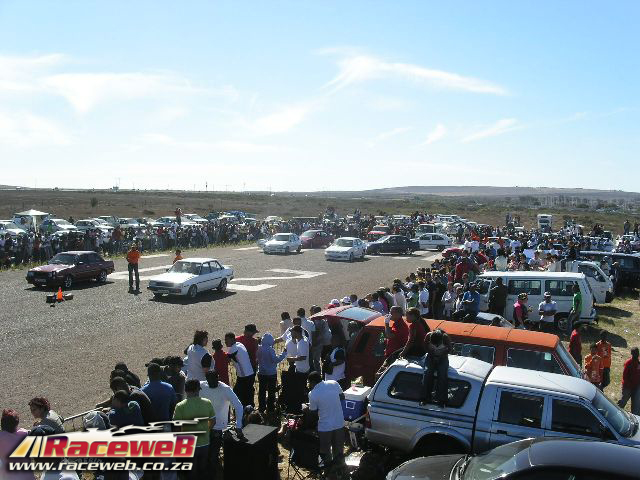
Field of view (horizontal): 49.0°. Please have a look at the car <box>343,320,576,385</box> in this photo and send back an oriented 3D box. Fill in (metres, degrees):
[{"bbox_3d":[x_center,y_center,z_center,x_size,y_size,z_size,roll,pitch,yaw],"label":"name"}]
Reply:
[{"bbox_3d":[2.981,2.787,14.016,4.500,1.930,1.800,5,5,22],"label":"car"}]

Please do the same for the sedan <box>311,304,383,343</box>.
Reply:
[{"bbox_3d":[2.100,2.683,16.749,4.250,1.420,1.630,5,5,24],"label":"sedan"}]

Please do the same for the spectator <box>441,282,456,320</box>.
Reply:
[{"bbox_3d":[4.184,2.271,22.791,0.360,1.700,0.500,-1,4,-15],"label":"spectator"}]

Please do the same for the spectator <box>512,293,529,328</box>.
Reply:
[{"bbox_3d":[6.058,2.405,21.353,0.340,1.600,0.460,1,4,9],"label":"spectator"}]

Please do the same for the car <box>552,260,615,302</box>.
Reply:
[{"bbox_3d":[8.787,1.680,27.379,4.800,1.900,1.750,0,4,7],"label":"car"}]

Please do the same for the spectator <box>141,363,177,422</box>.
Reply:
[{"bbox_3d":[-2.653,2.819,11.506,0.540,1.720,0.380,-1,4,-22],"label":"spectator"}]

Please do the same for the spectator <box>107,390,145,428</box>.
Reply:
[{"bbox_3d":[-2.580,2.832,9.416,0.500,1.660,0.380,-2,4,-27],"label":"spectator"}]

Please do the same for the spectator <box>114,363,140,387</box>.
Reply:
[{"bbox_3d":[-2.921,2.693,10.813,0.500,1.640,0.500,2,4,28],"label":"spectator"}]

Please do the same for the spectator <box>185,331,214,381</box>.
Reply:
[{"bbox_3d":[-2.242,2.557,13.108,0.520,1.720,0.400,3,5,33],"label":"spectator"}]

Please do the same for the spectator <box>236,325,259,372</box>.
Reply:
[{"bbox_3d":[-1.424,2.496,13.803,0.500,1.730,0.340,3,5,41],"label":"spectator"}]

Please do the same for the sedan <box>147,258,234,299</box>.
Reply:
[{"bbox_3d":[-4.980,1.480,27.750,1.620,1.370,4.100,2,4,22],"label":"sedan"}]

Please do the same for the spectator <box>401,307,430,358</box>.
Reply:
[{"bbox_3d":[1.623,1.648,11.992,0.650,1.000,0.520,0,4,0],"label":"spectator"}]

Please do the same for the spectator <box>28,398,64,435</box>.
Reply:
[{"bbox_3d":[-3.236,2.673,8.354,0.320,1.640,0.480,-1,4,-15],"label":"spectator"}]

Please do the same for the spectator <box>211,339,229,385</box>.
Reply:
[{"bbox_3d":[-1.931,2.715,13.503,0.480,1.660,0.360,-1,4,-15],"label":"spectator"}]

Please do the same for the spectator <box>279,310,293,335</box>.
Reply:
[{"bbox_3d":[-0.771,2.437,15.906,0.450,1.630,0.340,-2,5,-30],"label":"spectator"}]

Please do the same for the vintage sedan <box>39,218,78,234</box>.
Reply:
[{"bbox_3d":[-23.700,-1.200,64.000,4.200,1.400,1.660,4,5,42],"label":"vintage sedan"}]

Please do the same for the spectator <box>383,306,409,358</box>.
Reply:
[{"bbox_3d":[1.297,1.693,12.296,0.650,1.050,0.500,1,4,6],"label":"spectator"}]

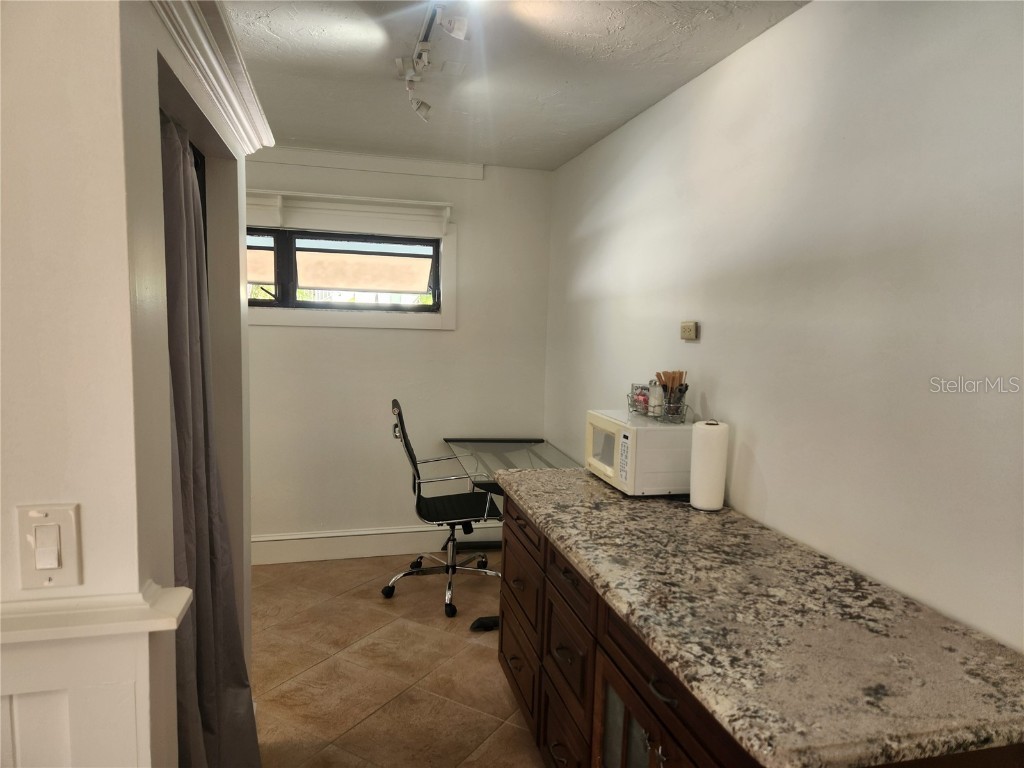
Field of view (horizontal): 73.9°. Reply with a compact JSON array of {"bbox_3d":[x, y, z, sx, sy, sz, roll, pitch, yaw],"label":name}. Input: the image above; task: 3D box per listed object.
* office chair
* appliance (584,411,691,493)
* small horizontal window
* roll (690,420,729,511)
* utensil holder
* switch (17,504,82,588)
[{"bbox_3d":[-0.364,0.633,3.850,0.690,1.111,0.660,1,6,-7],"label":"office chair"},{"bbox_3d":[0.516,0.259,2.610,0.315,0.256,0.419,0,6,-14],"label":"appliance"},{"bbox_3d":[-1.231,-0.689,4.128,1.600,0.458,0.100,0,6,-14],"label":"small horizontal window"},{"bbox_3d":[0.678,0.279,2.331,0.118,0.285,0.118,2,6,0],"label":"roll"},{"bbox_3d":[0.602,0.068,2.651,0.120,0.120,0.300,-2,7,-27],"label":"utensil holder"},{"bbox_3d":[-0.668,0.237,0.984,0.079,0.124,0.012,0,6,-14],"label":"switch"}]

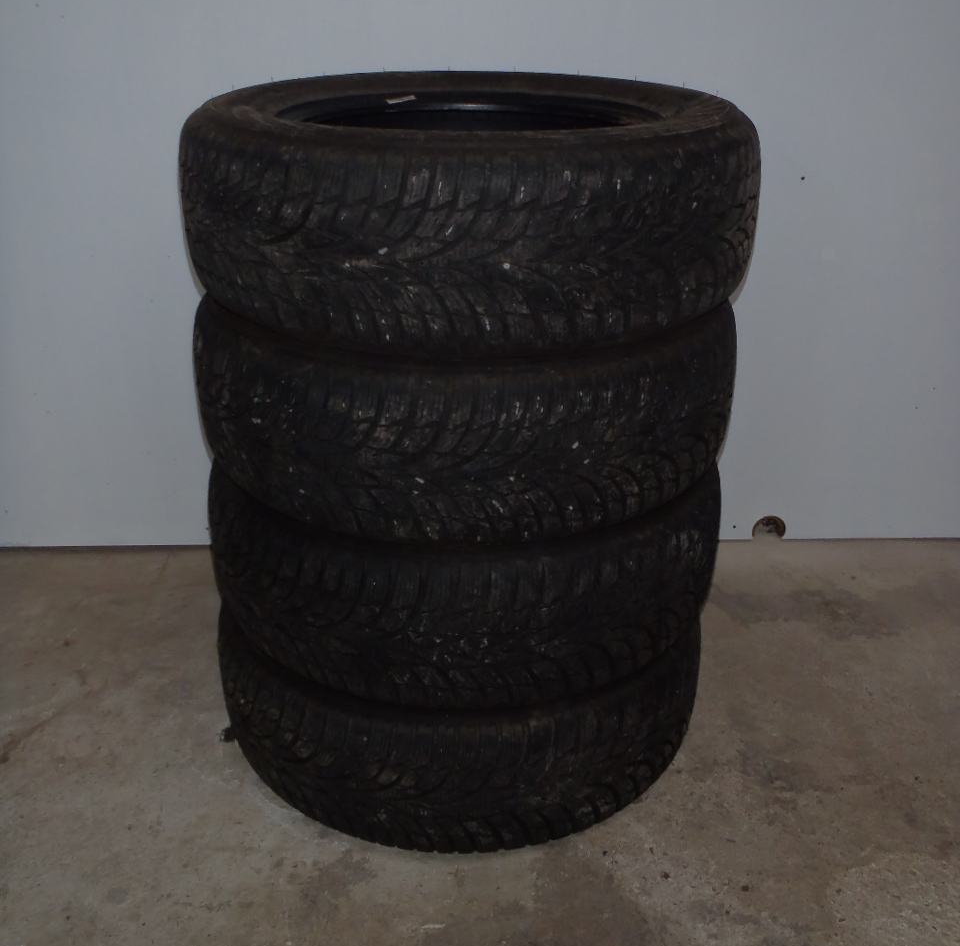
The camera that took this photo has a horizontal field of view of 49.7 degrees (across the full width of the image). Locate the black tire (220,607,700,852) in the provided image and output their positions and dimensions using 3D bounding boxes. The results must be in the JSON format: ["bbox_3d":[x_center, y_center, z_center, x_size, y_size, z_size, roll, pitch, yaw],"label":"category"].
[{"bbox_3d":[-0.025,0.222,1.406,0.632,0.196,0.632,0,26,0],"label":"black tire"}]

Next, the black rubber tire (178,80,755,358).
[{"bbox_3d":[-0.009,-0.320,1.171,0.632,0.196,0.632,0,26,0],"label":"black rubber tire"}]

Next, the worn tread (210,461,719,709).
[{"bbox_3d":[-0.018,0.044,1.312,0.634,0.200,0.634,1,26,0],"label":"worn tread"}]

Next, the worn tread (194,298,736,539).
[{"bbox_3d":[-0.015,-0.139,1.238,0.634,0.200,0.634,1,26,0],"label":"worn tread"}]

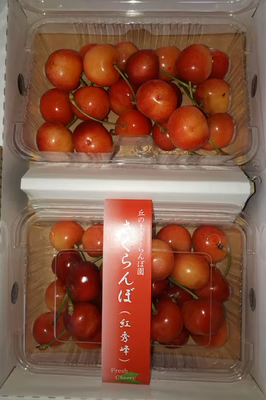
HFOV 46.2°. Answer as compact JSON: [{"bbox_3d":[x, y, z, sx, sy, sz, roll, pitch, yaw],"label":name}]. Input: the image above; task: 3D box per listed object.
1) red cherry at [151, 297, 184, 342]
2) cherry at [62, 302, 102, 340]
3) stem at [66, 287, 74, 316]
[{"bbox_3d":[0.020,0.081,0.208,0.027,0.025,0.027,0,62,27],"label":"red cherry"},{"bbox_3d":[-0.033,0.081,0.208,0.026,0.025,0.025,0,87,0],"label":"cherry"},{"bbox_3d":[-0.042,0.067,0.205,0.004,0.004,0.022,-8,62,-3],"label":"stem"}]

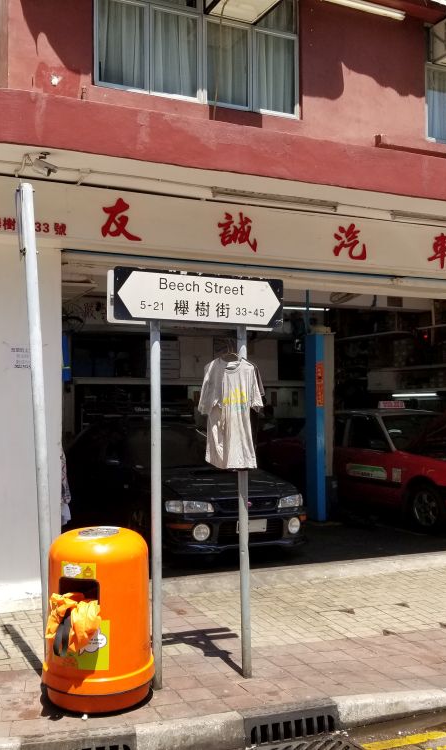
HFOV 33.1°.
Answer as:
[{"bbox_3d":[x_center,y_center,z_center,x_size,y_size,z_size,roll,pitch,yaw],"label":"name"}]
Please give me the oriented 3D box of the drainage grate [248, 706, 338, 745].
[{"bbox_3d":[0.363,1.902,4.104,0.543,0.155,0.080,1,-3,-18],"label":"drainage grate"}]

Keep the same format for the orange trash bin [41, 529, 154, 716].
[{"bbox_3d":[-0.724,1.376,4.391,0.645,0.940,0.645,0,-3,0],"label":"orange trash bin"}]

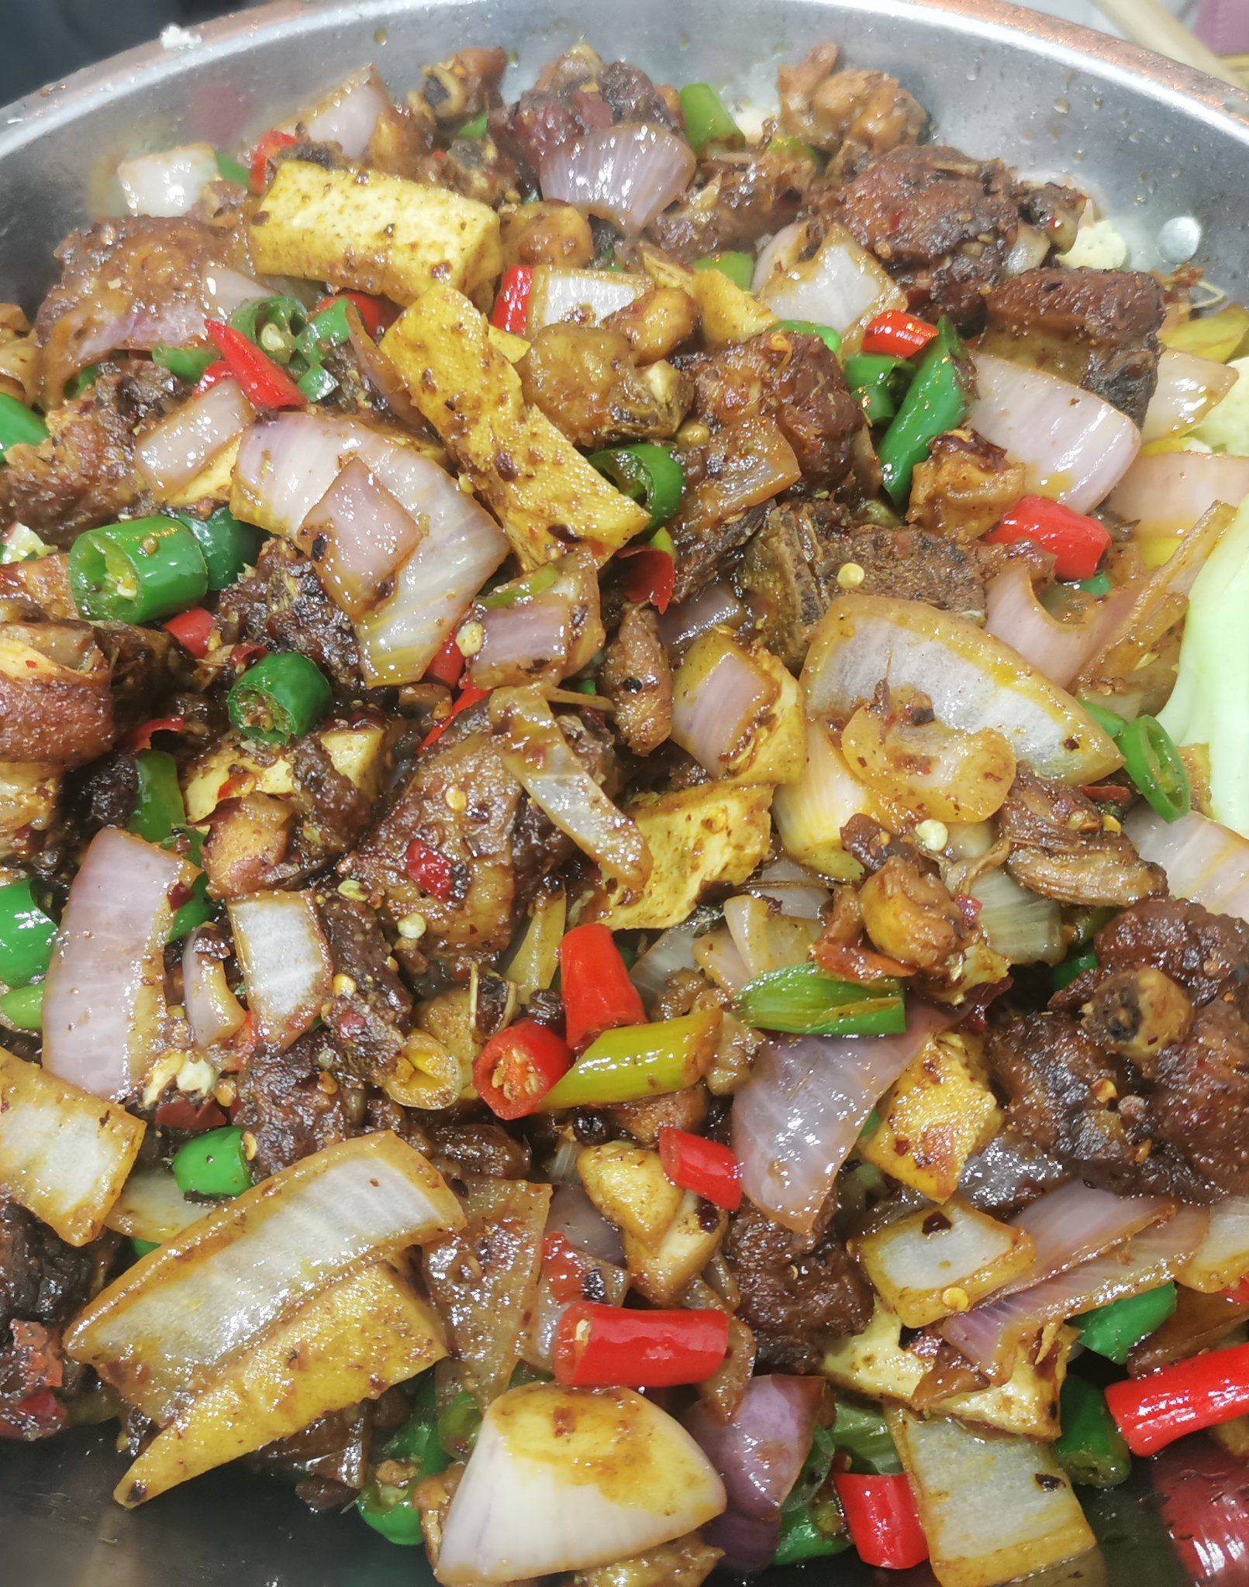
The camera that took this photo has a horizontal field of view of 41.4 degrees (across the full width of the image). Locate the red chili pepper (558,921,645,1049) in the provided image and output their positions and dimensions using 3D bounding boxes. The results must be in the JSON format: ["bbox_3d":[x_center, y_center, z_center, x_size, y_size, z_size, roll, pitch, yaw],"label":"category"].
[{"bbox_3d":[-0.004,0.028,0.238,0.011,0.011,0.021,-9,57,-6],"label":"red chili pepper"}]

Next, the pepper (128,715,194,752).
[{"bbox_3d":[-0.087,-0.011,0.311,0.011,0.008,0.009,-10,58,-4],"label":"pepper"}]

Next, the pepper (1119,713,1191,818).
[{"bbox_3d":[0.085,-0.004,0.266,0.004,0.013,0.017,-27,46,38],"label":"pepper"}]

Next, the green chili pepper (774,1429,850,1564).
[{"bbox_3d":[0.028,0.104,0.244,0.013,0.013,0.019,10,59,7],"label":"green chili pepper"}]

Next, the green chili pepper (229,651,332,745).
[{"bbox_3d":[-0.057,-0.016,0.271,0.013,0.013,0.010,24,50,16],"label":"green chili pepper"}]

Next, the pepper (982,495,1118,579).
[{"bbox_3d":[0.075,-0.045,0.291,0.020,0.010,0.010,28,61,12],"label":"pepper"}]

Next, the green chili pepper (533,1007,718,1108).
[{"bbox_3d":[0.001,0.038,0.235,0.026,0.010,0.010,-12,57,-5],"label":"green chili pepper"}]

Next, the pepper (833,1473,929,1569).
[{"bbox_3d":[0.038,0.109,0.247,0.010,0.010,0.014,-21,67,-10],"label":"pepper"}]

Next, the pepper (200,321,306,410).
[{"bbox_3d":[-0.070,-0.082,0.313,0.009,0.009,0.024,-39,65,-21],"label":"pepper"}]

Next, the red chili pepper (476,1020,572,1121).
[{"bbox_3d":[-0.016,0.044,0.263,0.013,0.013,0.013,32,31,21],"label":"red chili pepper"}]

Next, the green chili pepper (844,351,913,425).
[{"bbox_3d":[0.050,-0.079,0.320,0.017,0.013,0.013,-17,58,-20],"label":"green chili pepper"}]

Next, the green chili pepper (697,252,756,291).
[{"bbox_3d":[0.023,-0.115,0.370,0.012,0.012,0.015,-1,64,2],"label":"green chili pepper"}]

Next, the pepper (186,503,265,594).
[{"bbox_3d":[-0.071,-0.043,0.292,0.018,0.015,0.015,-12,58,-7],"label":"pepper"}]

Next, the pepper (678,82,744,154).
[{"bbox_3d":[0.021,-0.163,0.398,0.011,0.011,0.016,-17,79,-8],"label":"pepper"}]

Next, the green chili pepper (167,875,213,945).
[{"bbox_3d":[-0.067,0.018,0.258,0.011,0.010,0.014,17,59,11],"label":"green chili pepper"}]

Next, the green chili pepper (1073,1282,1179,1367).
[{"bbox_3d":[0.069,0.073,0.228,0.015,0.010,0.011,-22,60,-14],"label":"green chili pepper"}]

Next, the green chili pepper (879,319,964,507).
[{"bbox_3d":[0.056,-0.071,0.309,0.012,0.012,0.035,24,84,16],"label":"green chili pepper"}]

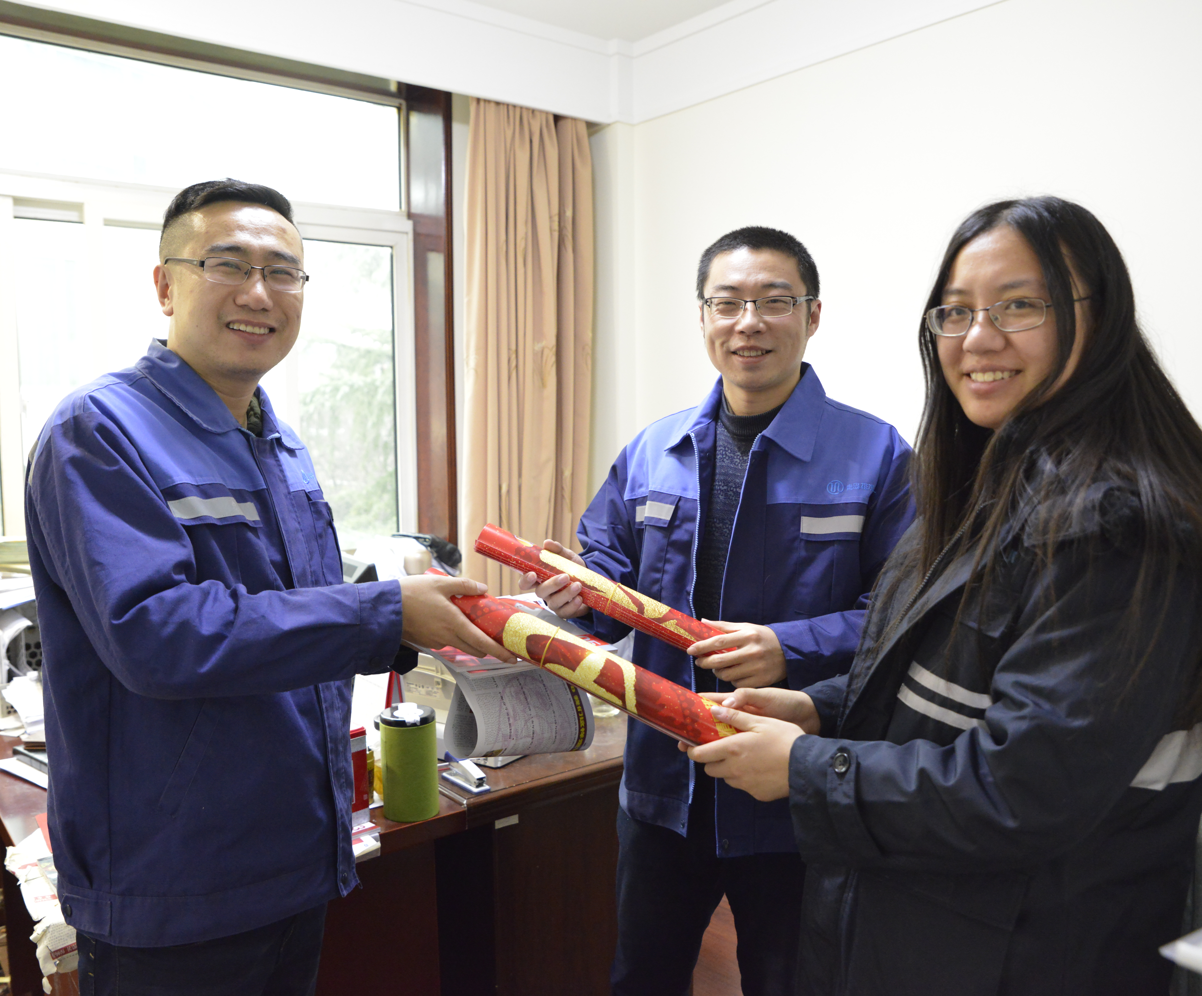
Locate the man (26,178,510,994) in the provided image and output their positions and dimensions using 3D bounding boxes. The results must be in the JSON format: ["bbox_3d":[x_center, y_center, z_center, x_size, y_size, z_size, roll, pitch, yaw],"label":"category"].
[{"bbox_3d":[-0.376,0.465,1.242,0.560,1.730,0.520,3,6,26],"label":"man"}]

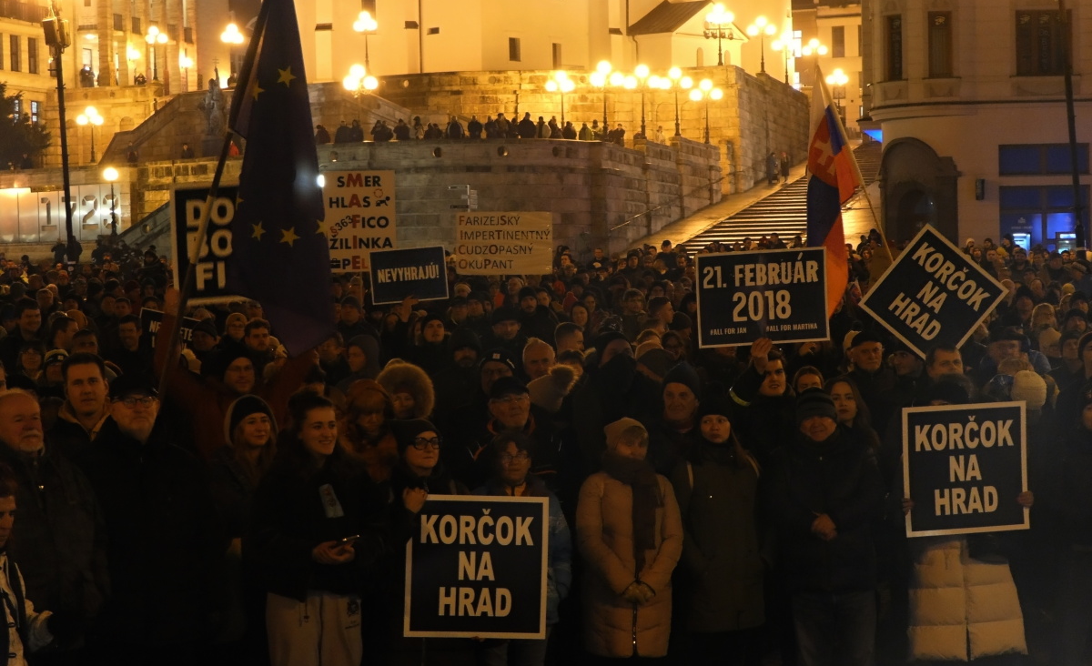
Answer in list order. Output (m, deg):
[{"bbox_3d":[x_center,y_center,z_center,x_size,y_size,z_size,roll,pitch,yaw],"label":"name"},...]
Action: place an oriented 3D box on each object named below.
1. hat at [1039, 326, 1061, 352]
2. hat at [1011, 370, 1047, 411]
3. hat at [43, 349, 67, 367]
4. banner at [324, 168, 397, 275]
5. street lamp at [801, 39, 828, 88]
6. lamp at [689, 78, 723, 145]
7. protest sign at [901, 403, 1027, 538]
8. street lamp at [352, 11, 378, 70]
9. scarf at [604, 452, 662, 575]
[{"bbox_3d":[4.167,0.056,18.300,0.190,0.190,0.210,-3,3,-37],"label":"hat"},{"bbox_3d":[2.595,0.308,11.900,0.195,0.220,0.220,-2,3,-27],"label":"hat"},{"bbox_3d":[-3.494,0.185,15.800,0.190,0.135,0.220,-3,3,-30],"label":"hat"},{"bbox_3d":[-1.781,-1.070,21.300,0.690,0.980,0.020,-1,2,0],"label":"banner"},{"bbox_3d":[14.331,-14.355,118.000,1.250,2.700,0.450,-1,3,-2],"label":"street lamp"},{"bbox_3d":[7.493,-10.287,103.000,1.400,2.950,0.480,-1,3,13],"label":"lamp"},{"bbox_3d":[1.976,0.640,10.400,0.610,0.610,0.020,-3,2,-7],"label":"protest sign"},{"bbox_3d":[-7.468,-12.024,92.000,0.600,2.700,1.200,-4,4,-45],"label":"street lamp"},{"bbox_3d":[0.396,0.828,10.200,0.270,0.560,0.270,-1,3,-5],"label":"scarf"}]

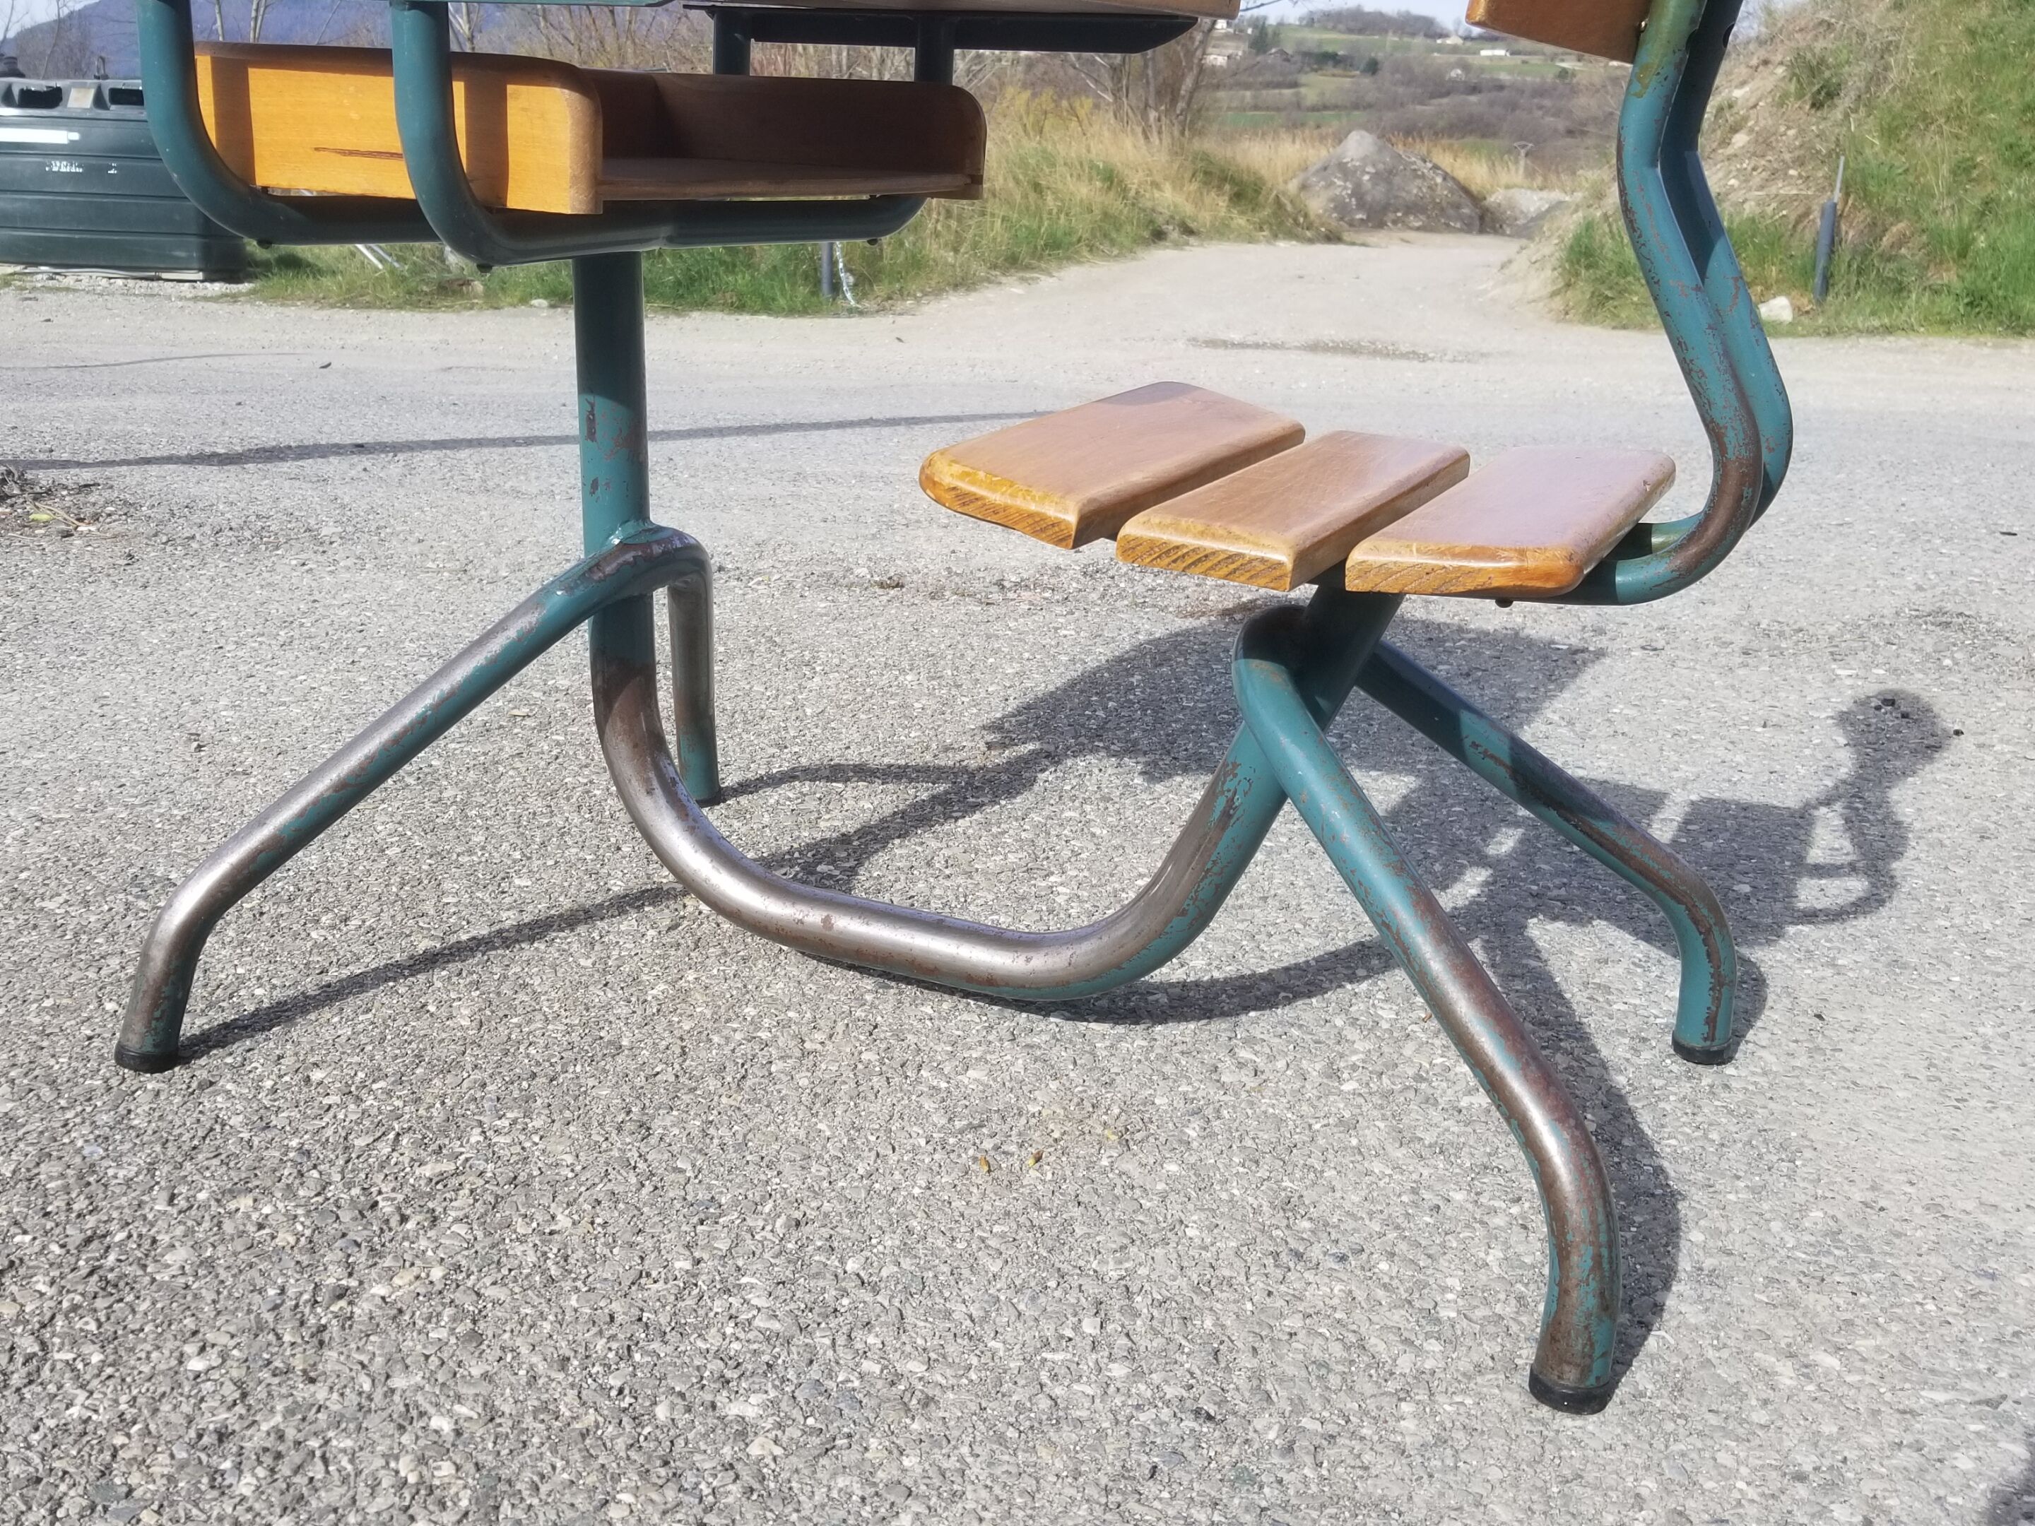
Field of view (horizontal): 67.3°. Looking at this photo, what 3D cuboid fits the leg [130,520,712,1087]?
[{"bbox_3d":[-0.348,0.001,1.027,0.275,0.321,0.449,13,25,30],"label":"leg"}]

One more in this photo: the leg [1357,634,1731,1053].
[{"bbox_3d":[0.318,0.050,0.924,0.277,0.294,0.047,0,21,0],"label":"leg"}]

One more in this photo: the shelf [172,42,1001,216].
[{"bbox_3d":[-0.229,-0.370,0.892,0.282,0.066,0.344,15,26,26],"label":"shelf"}]

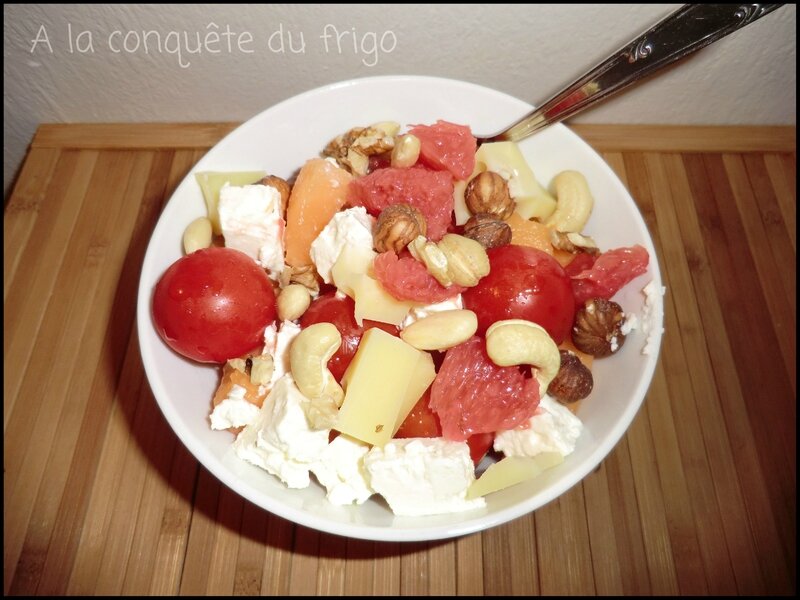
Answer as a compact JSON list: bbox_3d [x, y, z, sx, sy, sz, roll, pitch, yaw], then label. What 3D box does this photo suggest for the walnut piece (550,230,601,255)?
[{"bbox_3d":[0.059,-0.019,0.189,0.017,0.007,0.010,12,65,6],"label":"walnut piece"}]

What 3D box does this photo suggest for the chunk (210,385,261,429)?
[{"bbox_3d":[-0.045,0.030,0.151,0.013,0.008,0.011,0,64,1],"label":"chunk"}]

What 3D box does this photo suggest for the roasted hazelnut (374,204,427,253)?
[{"bbox_3d":[0.000,-0.021,0.165,0.015,0.015,0.015,0,64,0],"label":"roasted hazelnut"}]

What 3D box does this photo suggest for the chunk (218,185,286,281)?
[{"bbox_3d":[-0.047,-0.022,0.175,0.019,0.019,0.019,7,64,3],"label":"chunk"}]

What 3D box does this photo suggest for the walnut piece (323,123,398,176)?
[{"bbox_3d":[-0.015,-0.056,0.207,0.026,0.013,0.018,-8,64,-4],"label":"walnut piece"}]

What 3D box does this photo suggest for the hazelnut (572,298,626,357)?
[{"bbox_3d":[0.061,0.008,0.171,0.016,0.016,0.016,0,64,0],"label":"hazelnut"}]

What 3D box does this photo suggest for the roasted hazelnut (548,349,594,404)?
[{"bbox_3d":[0.046,0.021,0.150,0.014,0.014,0.014,0,64,1],"label":"roasted hazelnut"}]

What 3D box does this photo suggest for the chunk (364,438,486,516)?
[{"bbox_3d":[0.007,0.047,0.149,0.030,0.018,0.018,3,64,1],"label":"chunk"}]

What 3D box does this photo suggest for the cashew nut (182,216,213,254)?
[{"bbox_3d":[-0.061,-0.019,0.169,0.009,0.010,0.013,13,65,7],"label":"cashew nut"}]

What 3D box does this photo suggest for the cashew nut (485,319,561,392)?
[{"bbox_3d":[0.035,0.016,0.160,0.016,0.011,0.024,-40,70,-18],"label":"cashew nut"}]

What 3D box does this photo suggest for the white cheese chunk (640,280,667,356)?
[{"bbox_3d":[0.067,0.004,0.148,0.005,0.006,0.019,1,64,2],"label":"white cheese chunk"}]

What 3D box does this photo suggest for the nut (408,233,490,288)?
[{"bbox_3d":[0.013,-0.010,0.146,0.021,0.009,0.013,16,65,8],"label":"nut"}]

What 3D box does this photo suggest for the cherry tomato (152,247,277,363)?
[{"bbox_3d":[-0.051,0.001,0.153,0.033,0.032,0.033,0,64,1],"label":"cherry tomato"}]

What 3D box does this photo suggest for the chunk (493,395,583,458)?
[{"bbox_3d":[0.039,0.037,0.161,0.025,0.014,0.019,-12,65,-6],"label":"chunk"}]

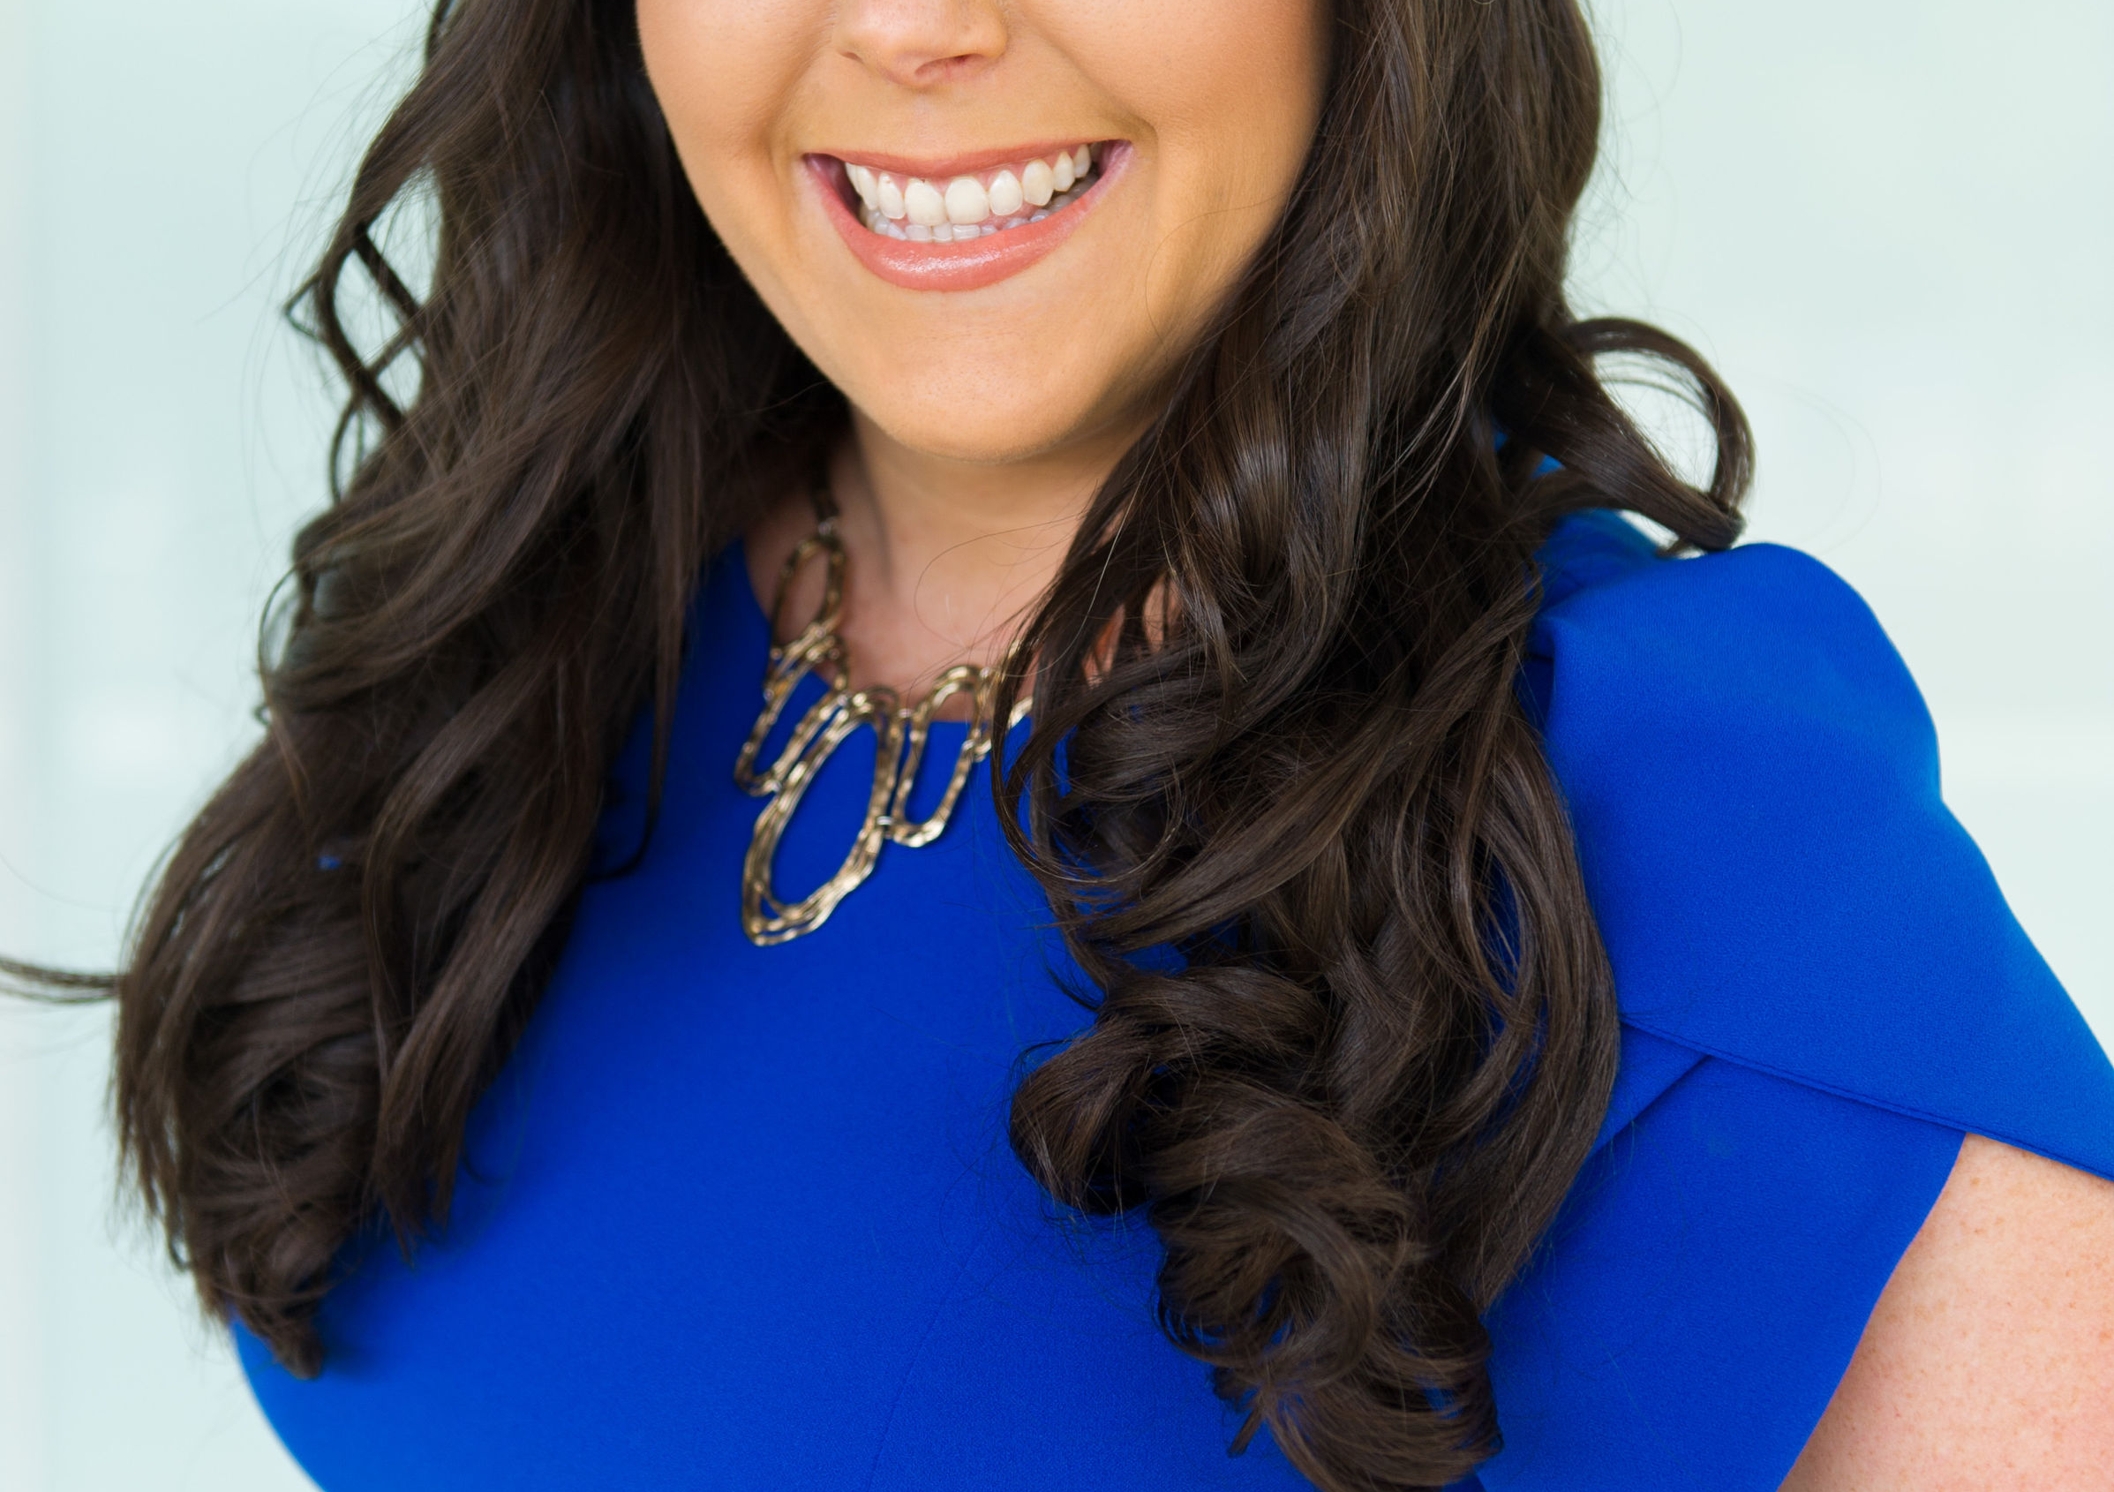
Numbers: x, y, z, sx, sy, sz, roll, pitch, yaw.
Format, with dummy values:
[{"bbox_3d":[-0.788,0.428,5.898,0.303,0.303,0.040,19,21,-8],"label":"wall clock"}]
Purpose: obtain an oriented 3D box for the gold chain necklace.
[{"bbox_3d":[-0.016,-0.025,1.030,0.140,0.122,0.140,4,6,33],"label":"gold chain necklace"}]

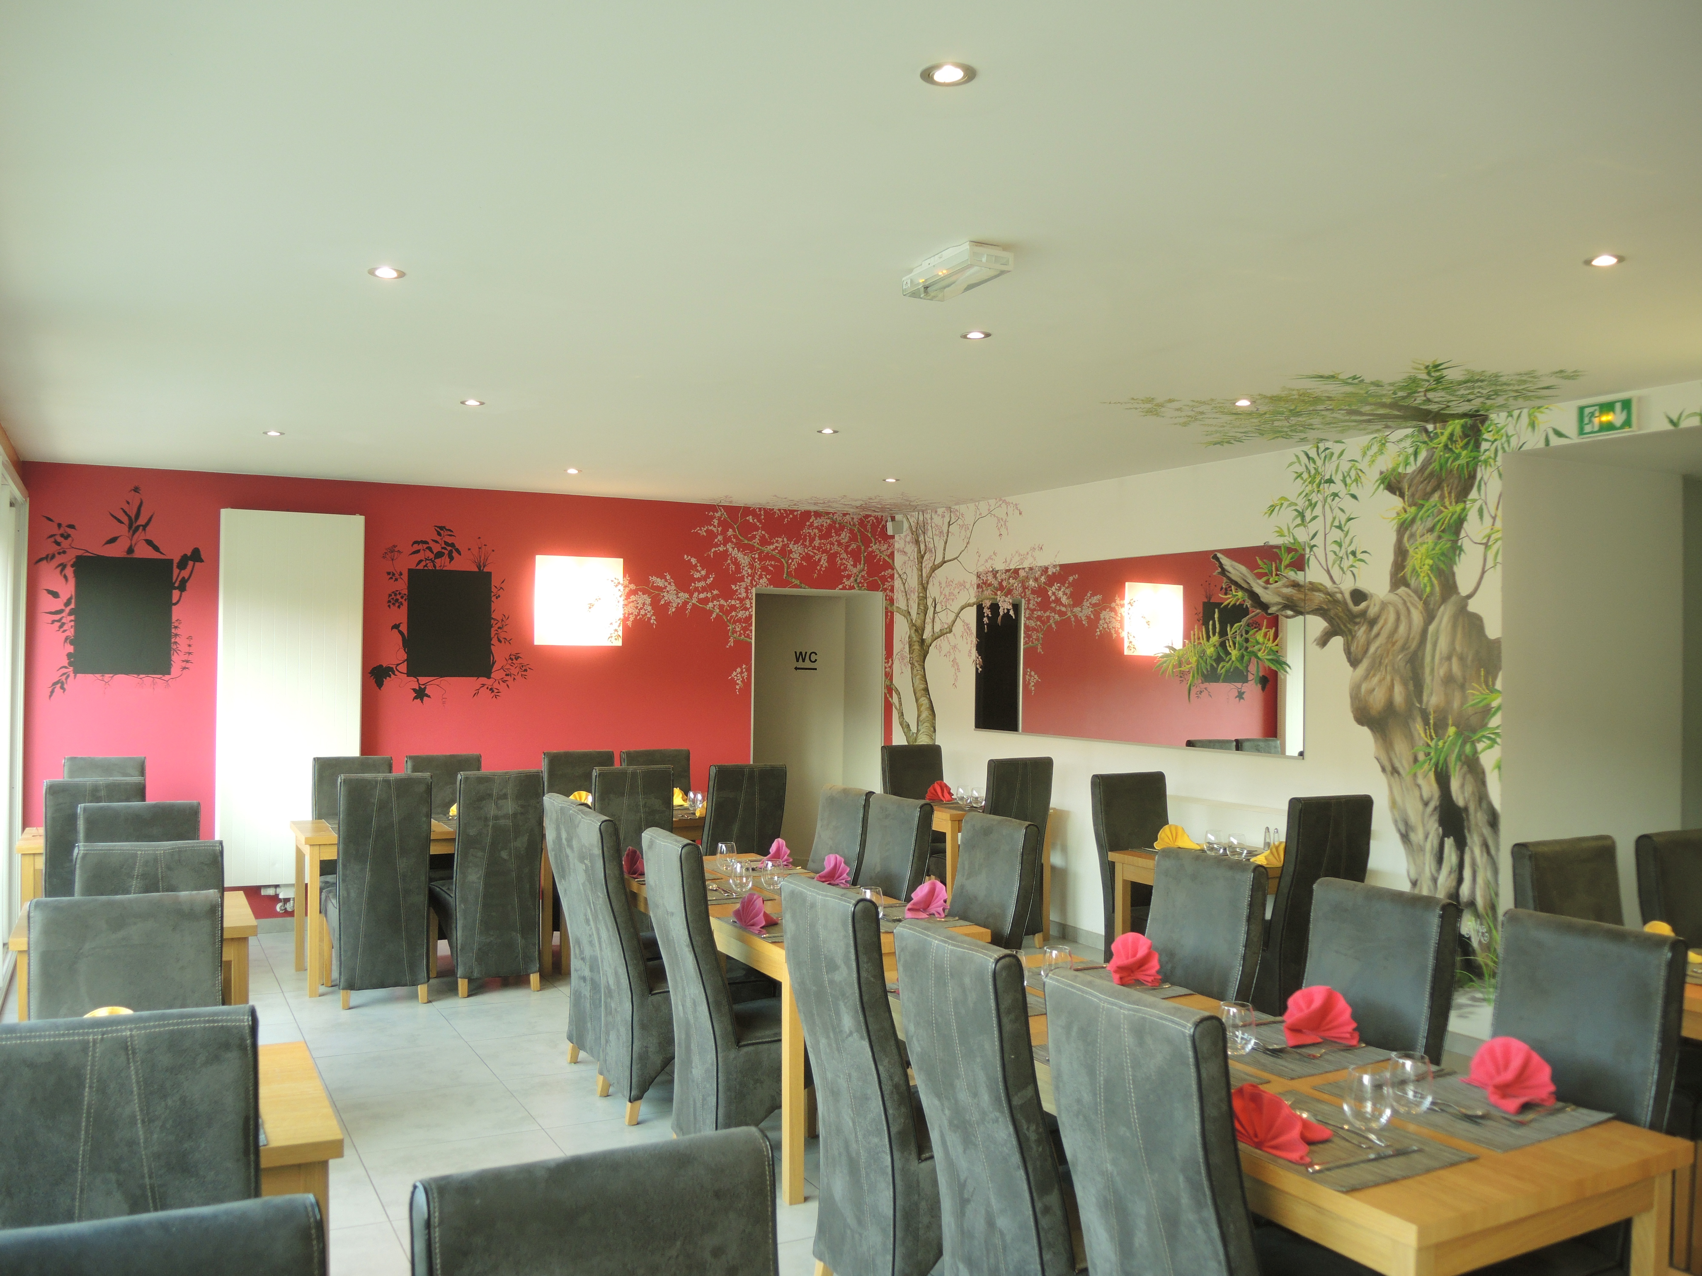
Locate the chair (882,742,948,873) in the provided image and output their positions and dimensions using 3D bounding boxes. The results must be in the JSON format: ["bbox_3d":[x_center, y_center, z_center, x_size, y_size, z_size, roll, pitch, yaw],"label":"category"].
[{"bbox_3d":[0.514,1.218,8.501,0.450,1.070,0.600,1,-1,-31],"label":"chair"}]

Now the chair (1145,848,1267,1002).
[{"bbox_3d":[0.784,1.162,3.824,0.600,1.070,0.450,1,-1,-30],"label":"chair"}]

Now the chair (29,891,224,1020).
[{"bbox_3d":[-1.565,1.124,2.909,0.450,1.070,0.600,1,-1,-23],"label":"chair"}]

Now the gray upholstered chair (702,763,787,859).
[{"bbox_3d":[-0.660,1.202,7.329,0.400,1.085,0.650,1,-1,-29],"label":"gray upholstered chair"}]

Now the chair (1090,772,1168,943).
[{"bbox_3d":[1.495,1.204,6.543,0.450,1.070,0.600,1,-1,-27],"label":"chair"}]

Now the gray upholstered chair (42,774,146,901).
[{"bbox_3d":[-3.430,1.157,6.243,0.420,1.070,0.580,1,-1,-28],"label":"gray upholstered chair"}]

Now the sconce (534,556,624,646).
[{"bbox_3d":[-1.728,-0.231,8.795,0.560,0.560,0.090,1,-1,-28],"label":"sconce"}]

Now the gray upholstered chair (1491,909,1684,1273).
[{"bbox_3d":[1.348,1.156,2.848,0.650,1.085,0.400,1,-1,-28],"label":"gray upholstered chair"}]

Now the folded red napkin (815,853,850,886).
[{"bbox_3d":[-0.079,0.891,5.315,0.140,0.120,0.200,1,-1,-28],"label":"folded red napkin"}]

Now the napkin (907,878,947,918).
[{"bbox_3d":[0.244,0.887,4.705,0.140,0.120,0.200,1,-1,-28],"label":"napkin"}]

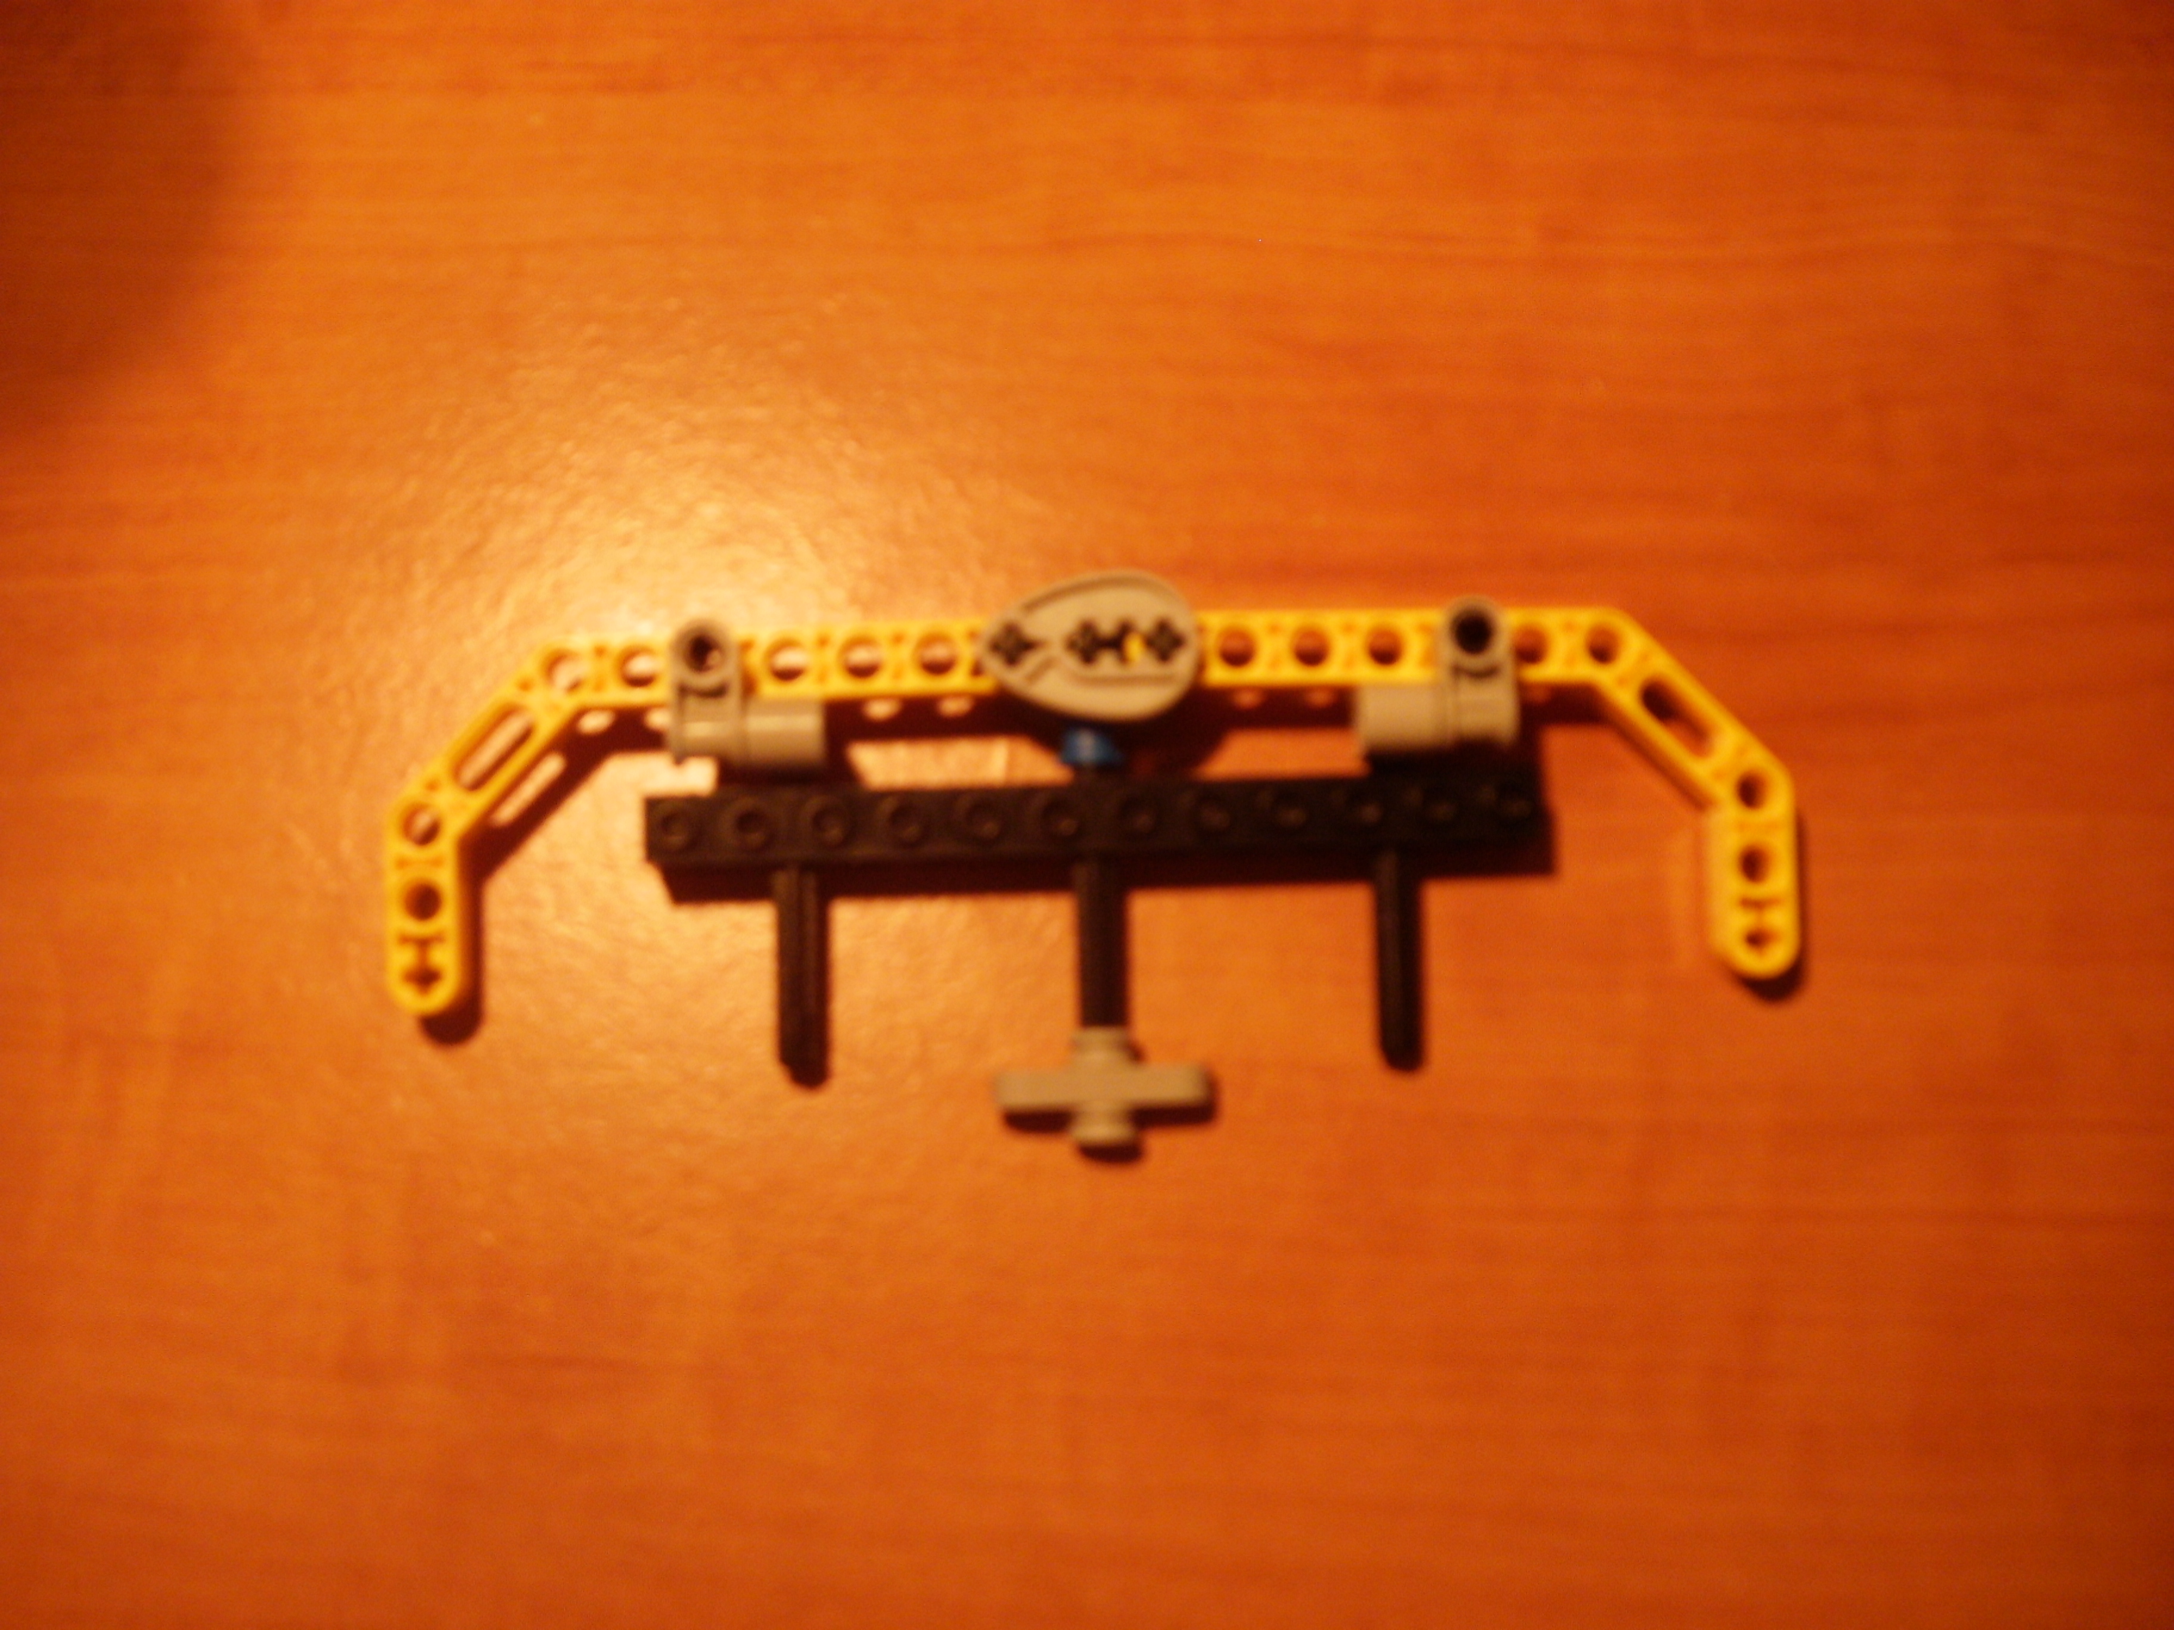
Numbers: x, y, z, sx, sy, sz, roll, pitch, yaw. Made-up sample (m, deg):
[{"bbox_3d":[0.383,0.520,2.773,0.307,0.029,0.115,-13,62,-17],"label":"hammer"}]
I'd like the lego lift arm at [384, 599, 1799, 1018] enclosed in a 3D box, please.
[{"bbox_3d":[0.001,-0.001,0.239,0.151,0.008,0.042,-1,84,-1],"label":"lego lift arm"}]

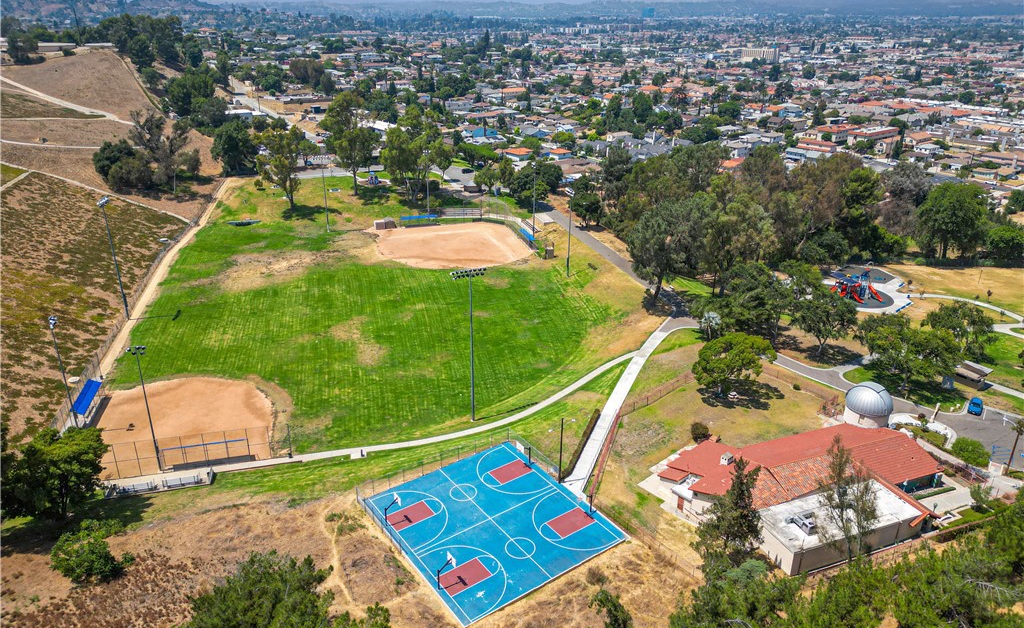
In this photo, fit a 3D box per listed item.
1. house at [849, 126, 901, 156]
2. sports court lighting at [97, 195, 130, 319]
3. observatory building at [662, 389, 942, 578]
[{"bbox_3d":[191.773,-94.057,377.310,34.000,6.500,11.300,-19,30,-37],"label":"house"},{"bbox_3d":[-77.769,-10.547,139.269,1.200,24.930,4.200,-1,23,-3],"label":"sports court lighting"},{"bbox_3d":[43.947,21.478,100.887,44.300,7.200,27.300,-8,24,-17],"label":"observatory building"}]

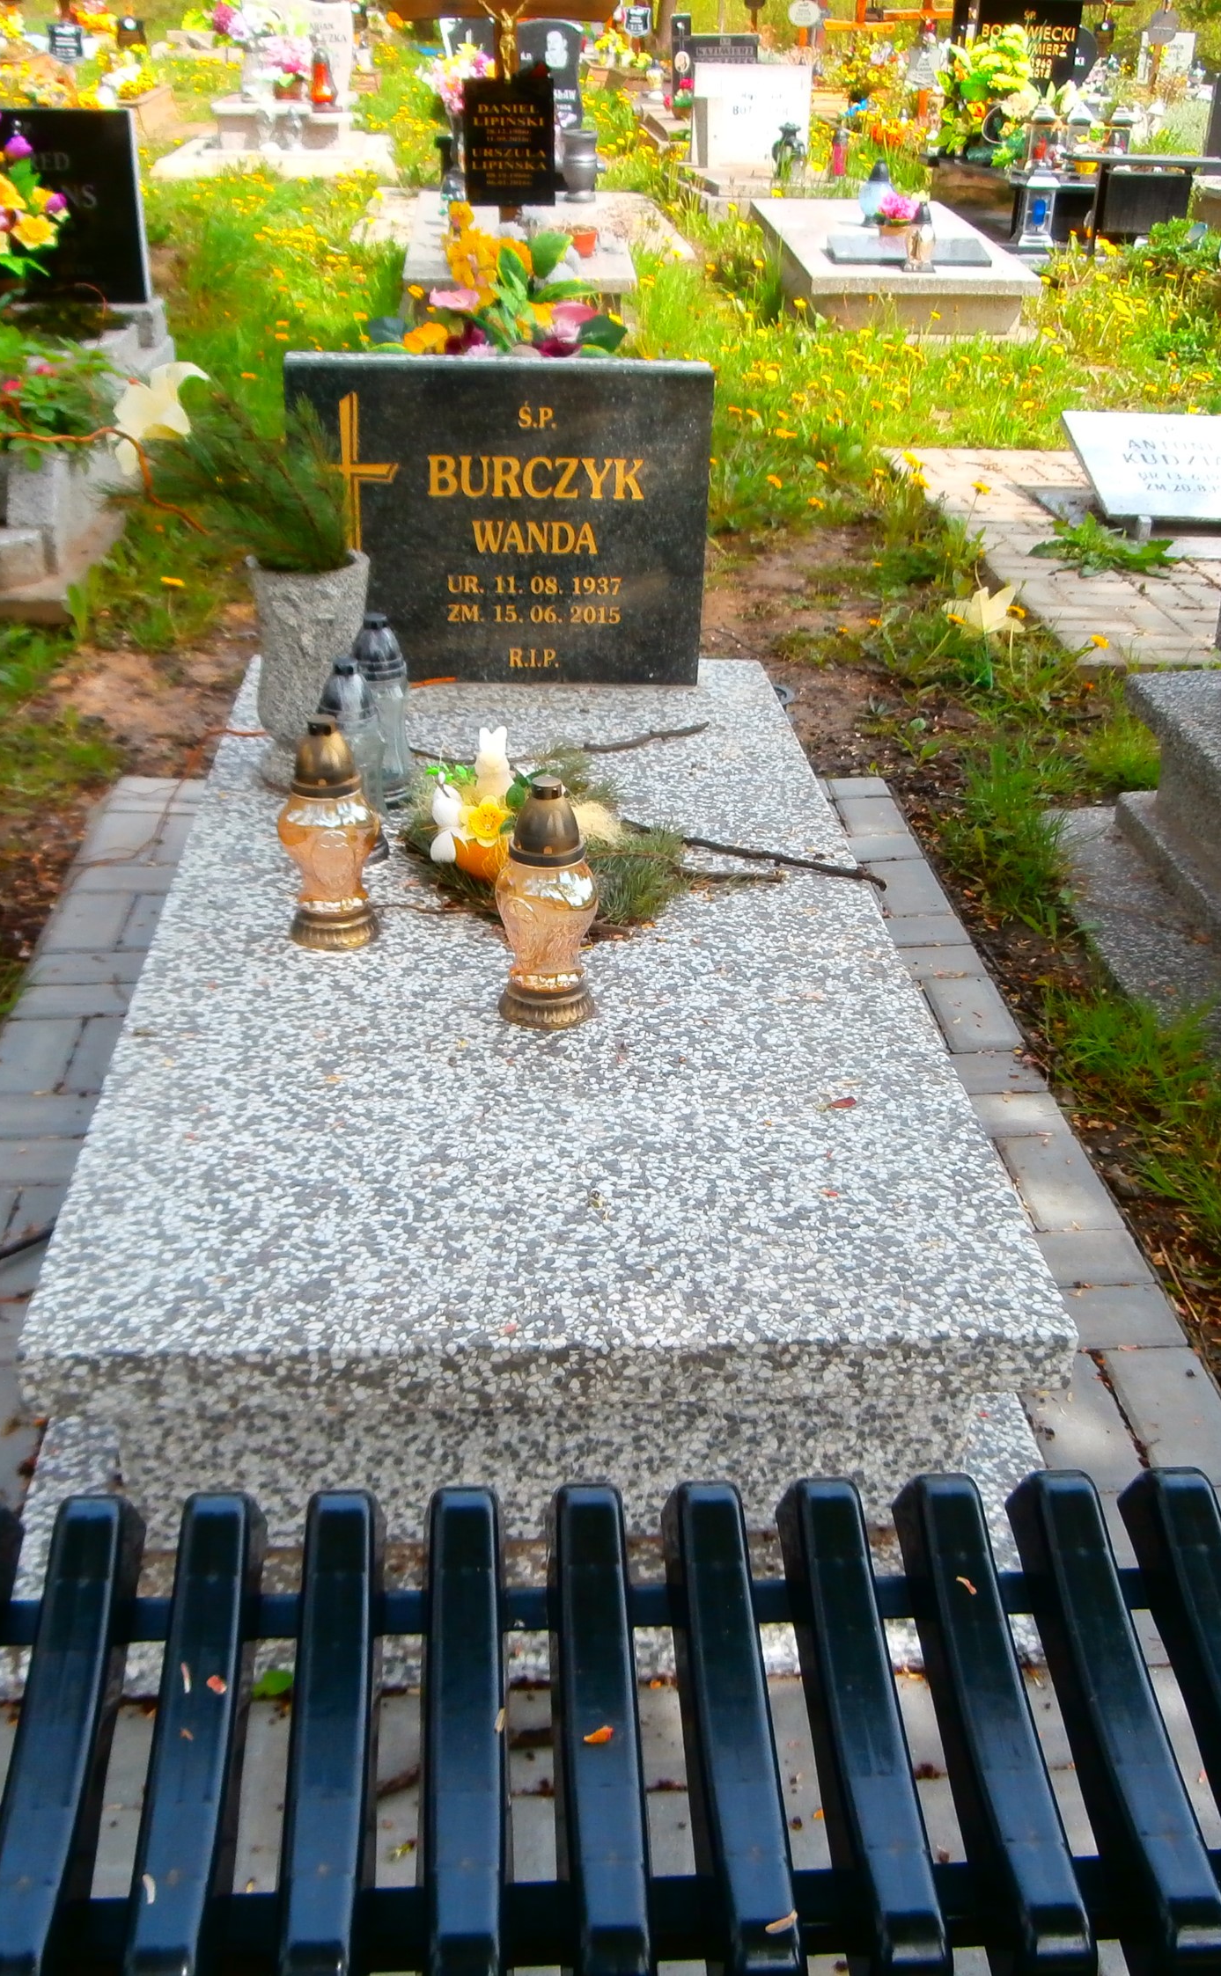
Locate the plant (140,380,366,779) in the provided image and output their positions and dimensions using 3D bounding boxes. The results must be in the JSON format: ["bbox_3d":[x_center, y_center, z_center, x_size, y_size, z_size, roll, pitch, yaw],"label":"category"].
[{"bbox_3d":[-0.441,-0.507,2.317,0.271,0.492,0.219,0,27,-4],"label":"plant"}]

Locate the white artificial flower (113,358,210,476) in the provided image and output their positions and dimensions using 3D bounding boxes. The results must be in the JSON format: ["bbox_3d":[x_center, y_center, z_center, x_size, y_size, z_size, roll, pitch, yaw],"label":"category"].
[{"bbox_3d":[-0.545,-0.694,2.218,0.111,0.124,0.089,9,28,14],"label":"white artificial flower"}]

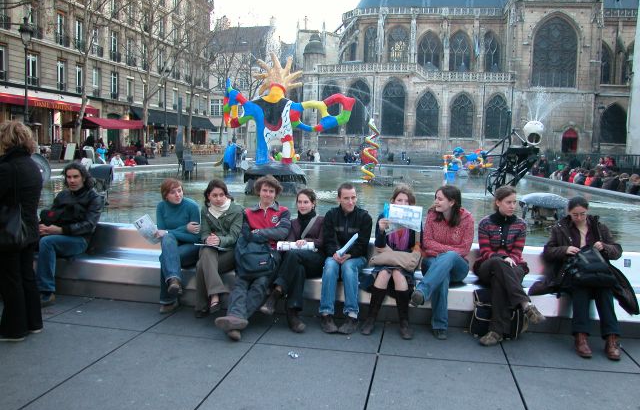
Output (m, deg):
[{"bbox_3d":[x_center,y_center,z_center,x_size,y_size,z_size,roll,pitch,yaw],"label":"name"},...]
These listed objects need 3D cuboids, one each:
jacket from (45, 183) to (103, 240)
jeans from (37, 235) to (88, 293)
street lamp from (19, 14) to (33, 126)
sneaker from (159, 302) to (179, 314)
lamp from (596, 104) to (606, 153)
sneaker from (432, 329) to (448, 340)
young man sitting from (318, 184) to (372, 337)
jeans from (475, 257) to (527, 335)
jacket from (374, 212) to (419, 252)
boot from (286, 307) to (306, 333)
[{"bbox_3d":[-2.562,0.083,5.380,0.540,0.570,0.450,7,8,43],"label":"jacket"},{"bbox_3d":[-2.626,0.611,5.270,0.580,0.570,0.420,-3,7,-37],"label":"jeans"},{"bbox_3d":[-11.207,-4.433,19.700,0.580,5.300,0.580,2,6,12],"label":"street lamp"},{"bbox_3d":[-1.428,0.946,4.880,0.100,0.100,0.260,2,6,19],"label":"sneaker"},{"bbox_3d":[23.257,-5.773,43.000,0.600,5.400,0.600,2,6,11],"label":"lamp"},{"bbox_3d":[0.999,1.043,4.381,0.100,0.110,0.260,1,6,-1],"label":"sneaker"},{"bbox_3d":[0.230,0.415,4.660,0.490,1.230,0.730,1,6,6],"label":"young man sitting"},{"bbox_3d":[1.544,0.725,4.380,0.440,0.620,0.600,2,6,16],"label":"jeans"},{"bbox_3d":[0.711,0.260,4.720,0.440,0.490,0.330,2,6,10],"label":"jacket"},{"bbox_3d":[-0.189,0.949,4.484,0.110,0.230,0.270,0,6,-10],"label":"boot"}]

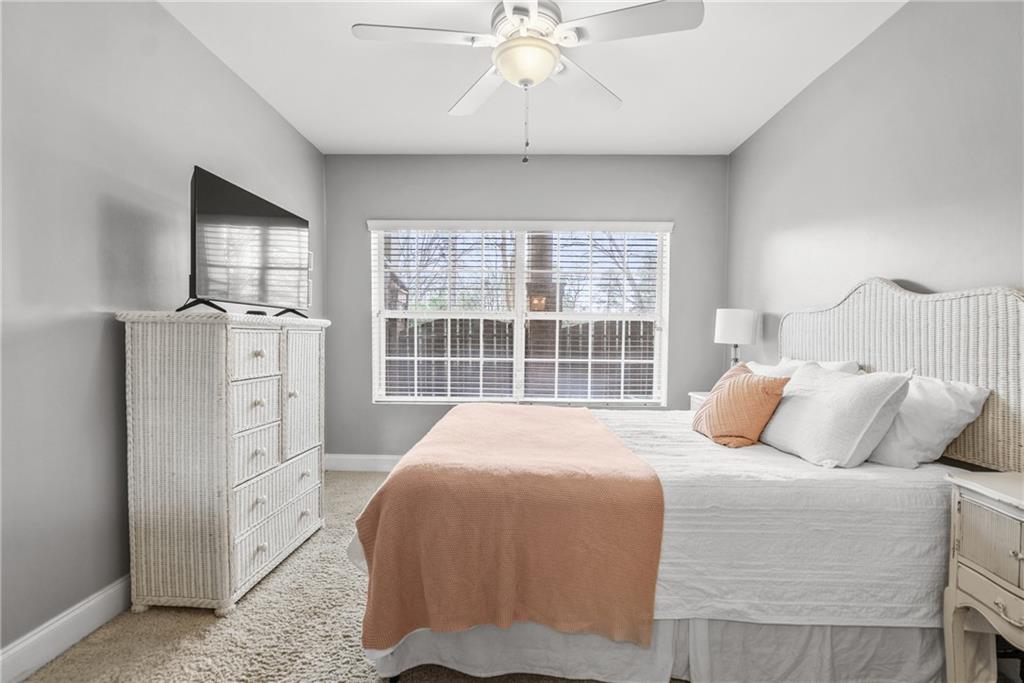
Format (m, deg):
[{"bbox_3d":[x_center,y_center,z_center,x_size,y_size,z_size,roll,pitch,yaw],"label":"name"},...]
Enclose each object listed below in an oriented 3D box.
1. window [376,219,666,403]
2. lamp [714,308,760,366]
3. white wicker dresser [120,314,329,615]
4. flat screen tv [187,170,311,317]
[{"bbox_3d":[0.059,-0.220,3.592,2.380,1.440,0.080,0,1,1],"label":"window"},{"bbox_3d":[1.462,0.091,2.973,0.280,0.612,0.280,0,1,1],"label":"lamp"},{"bbox_3d":[-1.303,0.478,2.211,0.460,1.187,0.870,0,1,3],"label":"white wicker dresser"},{"bbox_3d":[-1.254,-0.401,2.215,0.190,0.570,0.890,0,1,3],"label":"flat screen tv"}]

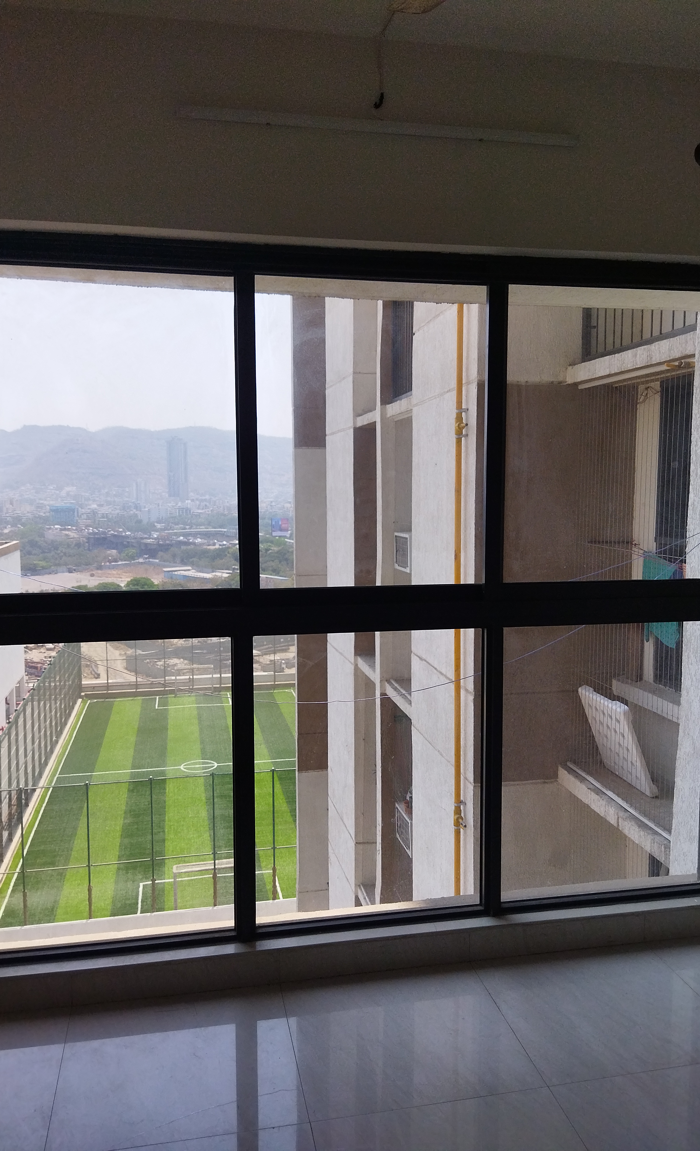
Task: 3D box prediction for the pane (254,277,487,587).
[{"bbox_3d":[0.075,-0.420,2.700,0.705,0.909,0.030,-1,6,-11],"label":"pane"}]

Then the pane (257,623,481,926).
[{"bbox_3d":[0.064,0.624,2.797,0.721,0.902,0.030,-1,6,-11],"label":"pane"}]

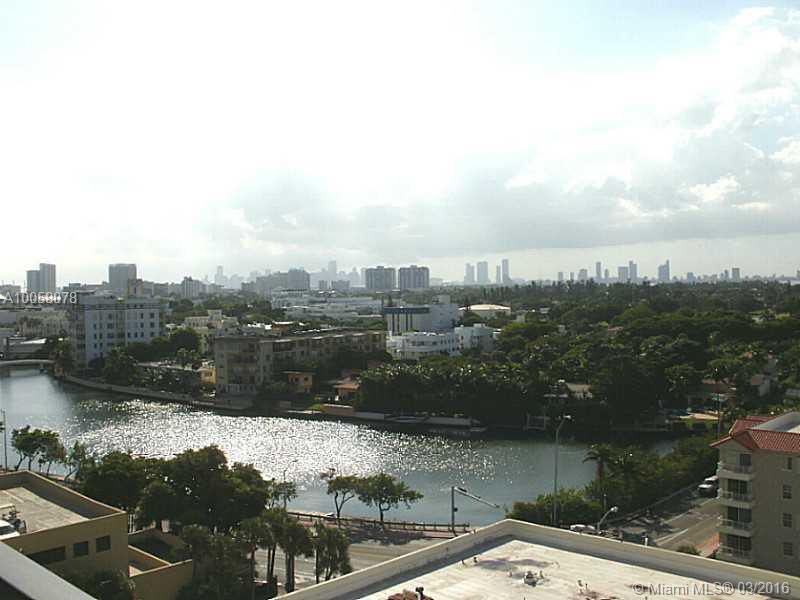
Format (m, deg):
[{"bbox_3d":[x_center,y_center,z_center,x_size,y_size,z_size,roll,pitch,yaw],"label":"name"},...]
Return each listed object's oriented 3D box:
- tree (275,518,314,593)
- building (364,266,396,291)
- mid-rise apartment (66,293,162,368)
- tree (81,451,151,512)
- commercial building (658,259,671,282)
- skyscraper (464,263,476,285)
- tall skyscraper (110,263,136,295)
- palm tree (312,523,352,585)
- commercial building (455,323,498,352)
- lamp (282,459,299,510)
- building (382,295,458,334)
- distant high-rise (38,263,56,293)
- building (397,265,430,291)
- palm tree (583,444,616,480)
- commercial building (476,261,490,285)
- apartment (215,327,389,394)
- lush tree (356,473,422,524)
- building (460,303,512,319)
[{"bbox_3d":[-10.090,24.344,79.015,3.500,7.300,3.500,-1,1,0],"label":"tree"},{"bbox_3d":[-46.902,-44.932,1979.296,70.000,67.000,28.000,-1,1,0],"label":"building"},{"bbox_3d":[-101.422,11.432,297.737,27.500,28.000,22.000,-1,1,-23],"label":"mid-rise apartment"},{"bbox_3d":[-38.264,23.910,111.629,9.400,7.900,9.000,-1,1,0],"label":"tree"},{"bbox_3d":[1852.747,-194.165,5848.459,66.000,169.000,38.000,-1,1,22],"label":"commercial building"},{"bbox_3d":[563.648,-196.166,6668.299,60.000,187.000,38.000,-1,1,18],"label":"skyscraper"},{"bbox_3d":[-731.104,-50.721,2189.054,58.000,90.000,35.000,-1,1,-3],"label":"tall skyscraper"},{"bbox_3d":[-6.754,24.946,81.438,3.600,5.900,3.600,-1,1,0],"label":"palm tree"},{"bbox_3d":[28.960,15.621,311.855,15.000,13.800,13.500,-1,1,6],"label":"commercial building"},{"bbox_3d":[-14.072,23.983,104.480,0.600,7.200,1.700,-2,1,-37],"label":"lamp"},{"bbox_3d":[9.258,9.933,383.774,32.000,24.000,22.000,-1,1,13],"label":"building"},{"bbox_3d":[-931.479,-50.965,2198.991,38.000,96.000,34.000,-1,1,-23],"label":"distant high-rise"},{"bbox_3d":[32.464,-47.093,2039.295,74.000,75.000,35.000,-1,1,14],"label":"building"},{"bbox_3d":[25.055,22.542,104.407,4.200,8.800,4.200,-1,1,0],"label":"palm tree"},{"bbox_3d":[649.331,-214.784,6497.940,80.000,196.000,40.000,-1,1,0],"label":"commercial building"},{"bbox_3d":[-29.504,17.663,248.752,45.000,14.100,23.700,-2,2,-42],"label":"apartment"},{"bbox_3d":[-1.325,24.141,100.512,7.900,6.600,7.200,-1,1,0],"label":"lush tree"},{"bbox_3d":[61.049,9.594,594.863,34.000,13.000,25.000,-1,1,6],"label":"building"}]

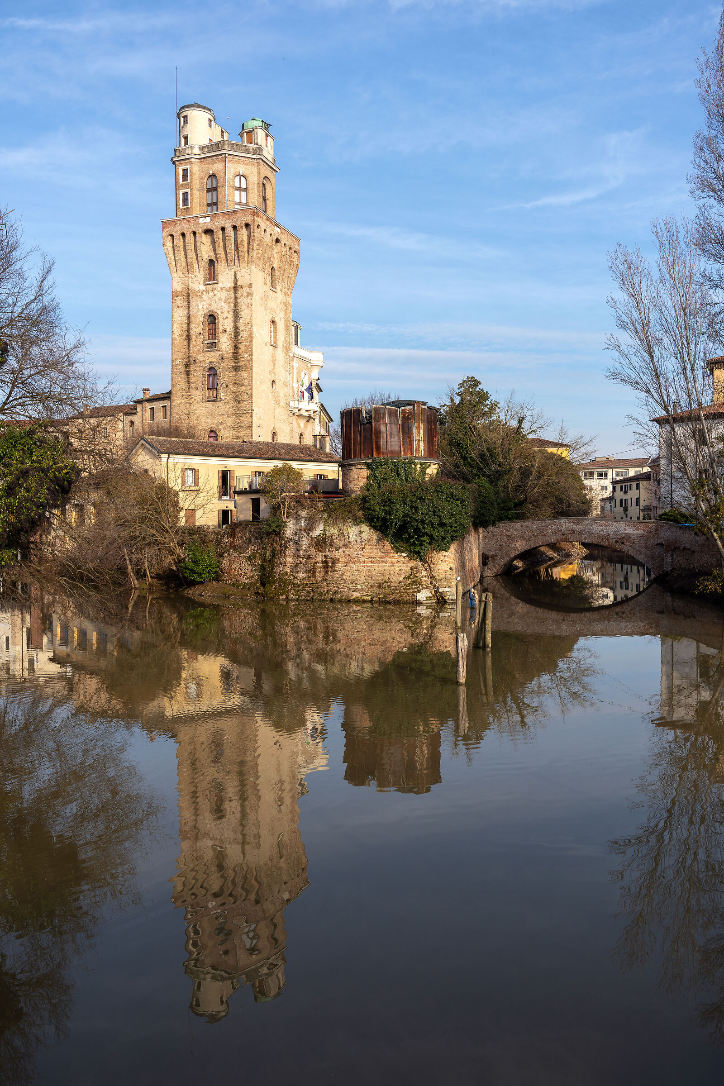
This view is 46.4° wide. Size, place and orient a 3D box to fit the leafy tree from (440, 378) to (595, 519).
[{"bbox_3d":[13.330,-7.466,72.500,12.500,13.000,10.000,-1,1,0],"label":"leafy tree"}]

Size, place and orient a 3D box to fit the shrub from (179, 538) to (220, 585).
[{"bbox_3d":[-9.979,1.123,52.000,2.400,2.800,2.200,-1,1,0],"label":"shrub"}]

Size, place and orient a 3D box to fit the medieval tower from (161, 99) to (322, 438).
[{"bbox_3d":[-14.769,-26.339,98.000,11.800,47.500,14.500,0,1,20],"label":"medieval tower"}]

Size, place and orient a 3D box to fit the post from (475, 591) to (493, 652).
[{"bbox_3d":[3.993,2.556,27.500,0.500,1.900,0.380,-1,1,0],"label":"post"}]

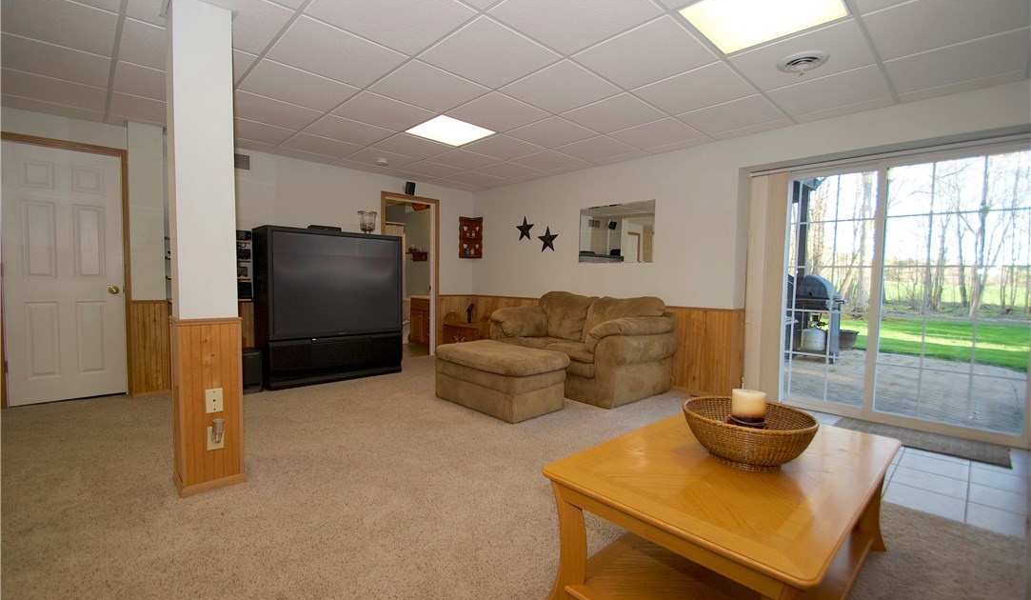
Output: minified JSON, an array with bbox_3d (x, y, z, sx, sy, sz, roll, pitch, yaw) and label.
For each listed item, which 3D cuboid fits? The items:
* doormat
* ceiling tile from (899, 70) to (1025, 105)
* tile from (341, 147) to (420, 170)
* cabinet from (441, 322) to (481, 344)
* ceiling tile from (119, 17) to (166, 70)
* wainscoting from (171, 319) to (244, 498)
[{"bbox_3d":[2.723,0.940,2.927,0.440,0.012,0.830,-2,4,-44],"label":"doormat"},{"bbox_3d":[2.755,-1.327,2.674,0.165,0.020,0.555,-2,5,-44],"label":"ceiling tile"},{"bbox_3d":[-1.397,-1.505,4.589,0.605,0.025,0.605,-3,5,-44],"label":"tile"},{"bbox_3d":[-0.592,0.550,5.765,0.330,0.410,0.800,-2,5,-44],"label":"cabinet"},{"bbox_3d":[-1.864,-1.384,2.445,0.605,0.025,0.605,-3,5,-44],"label":"ceiling tile"},{"bbox_3d":[-1.551,0.503,2.175,0.265,0.835,0.280,-2,5,-44],"label":"wainscoting"}]

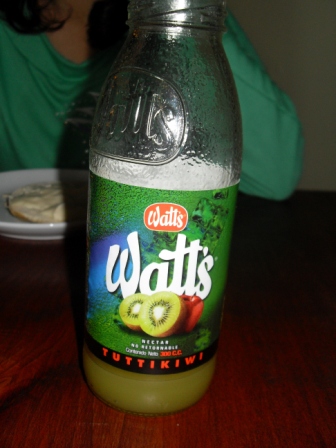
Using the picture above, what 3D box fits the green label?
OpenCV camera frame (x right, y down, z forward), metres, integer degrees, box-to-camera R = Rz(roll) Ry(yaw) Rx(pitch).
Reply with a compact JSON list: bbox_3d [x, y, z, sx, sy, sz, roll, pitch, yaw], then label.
[{"bbox_3d":[-0.005,0.014,0.209,0.061,0.077,0.061,3,19,-4],"label":"green label"}]

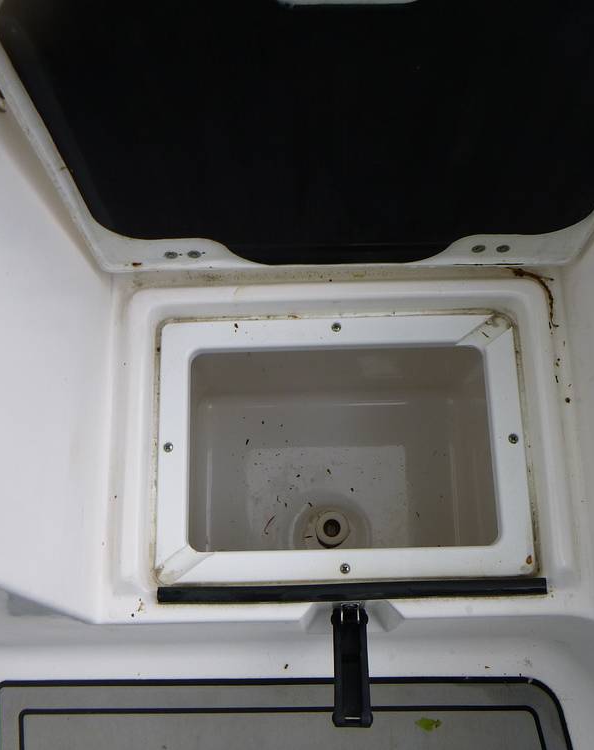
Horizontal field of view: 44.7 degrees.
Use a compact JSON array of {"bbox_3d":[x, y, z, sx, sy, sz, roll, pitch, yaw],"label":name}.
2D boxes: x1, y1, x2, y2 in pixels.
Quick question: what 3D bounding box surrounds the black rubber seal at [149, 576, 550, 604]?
[{"bbox_3d":[0.048,0.189,0.633,0.341,0.011,0.013,-2,78,1],"label":"black rubber seal"}]

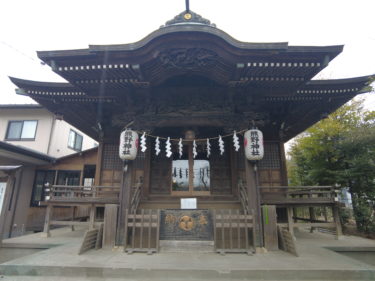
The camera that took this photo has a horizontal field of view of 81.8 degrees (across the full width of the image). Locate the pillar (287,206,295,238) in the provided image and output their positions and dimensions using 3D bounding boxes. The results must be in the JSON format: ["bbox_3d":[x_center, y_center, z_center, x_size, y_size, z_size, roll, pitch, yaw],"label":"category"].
[{"bbox_3d":[3.669,2.871,7.664,0.170,1.026,0.170,-1,-15,2],"label":"pillar"}]

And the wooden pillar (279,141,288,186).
[{"bbox_3d":[4.030,1.114,9.130,0.250,2.570,0.250,-1,-15,2],"label":"wooden pillar"}]

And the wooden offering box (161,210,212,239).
[{"bbox_3d":[0.000,2.387,6.241,1.470,0.815,0.650,-1,-15,2],"label":"wooden offering box"}]

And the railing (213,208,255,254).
[{"bbox_3d":[1.100,2.185,5.239,0.970,0.996,0.280,0,-14,2],"label":"railing"}]

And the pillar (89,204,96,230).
[{"bbox_3d":[-3.108,2.627,7.111,0.120,0.963,0.120,0,-14,2],"label":"pillar"}]

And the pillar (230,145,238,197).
[{"bbox_3d":[1.812,1.063,8.464,0.200,2.139,0.200,0,-14,2],"label":"pillar"}]

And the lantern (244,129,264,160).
[{"bbox_3d":[1.871,0.110,6.066,0.540,0.878,0.540,-3,-16,10],"label":"lantern"}]

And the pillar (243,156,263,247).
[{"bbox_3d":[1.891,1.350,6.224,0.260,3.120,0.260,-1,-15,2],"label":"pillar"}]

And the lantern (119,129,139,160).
[{"bbox_3d":[-1.663,0.111,6.138,0.540,0.888,0.540,2,-15,-9],"label":"lantern"}]

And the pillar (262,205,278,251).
[{"bbox_3d":[2.105,2.231,5.587,0.300,1.072,0.170,0,-14,2],"label":"pillar"}]

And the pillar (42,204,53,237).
[{"bbox_3d":[-4.574,2.639,7.158,0.130,0.963,0.130,0,-14,2],"label":"pillar"}]

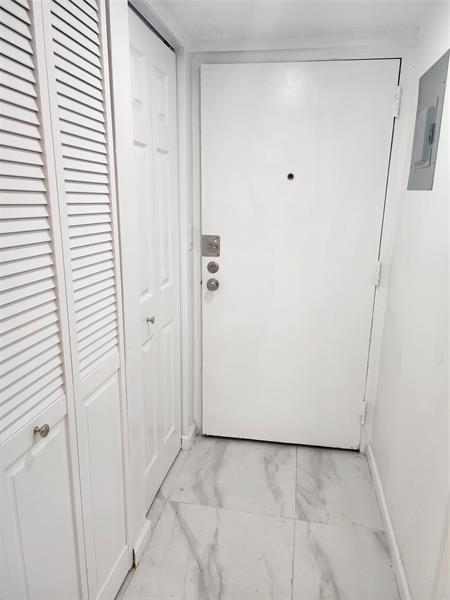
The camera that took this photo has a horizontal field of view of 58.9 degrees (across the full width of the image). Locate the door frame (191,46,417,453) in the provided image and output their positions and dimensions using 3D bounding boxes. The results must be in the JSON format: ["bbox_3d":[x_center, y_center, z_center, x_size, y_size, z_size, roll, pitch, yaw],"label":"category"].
[{"bbox_3d":[0.345,-0.167,2.150,1.033,2.074,0.109,2,14,7],"label":"door frame"}]

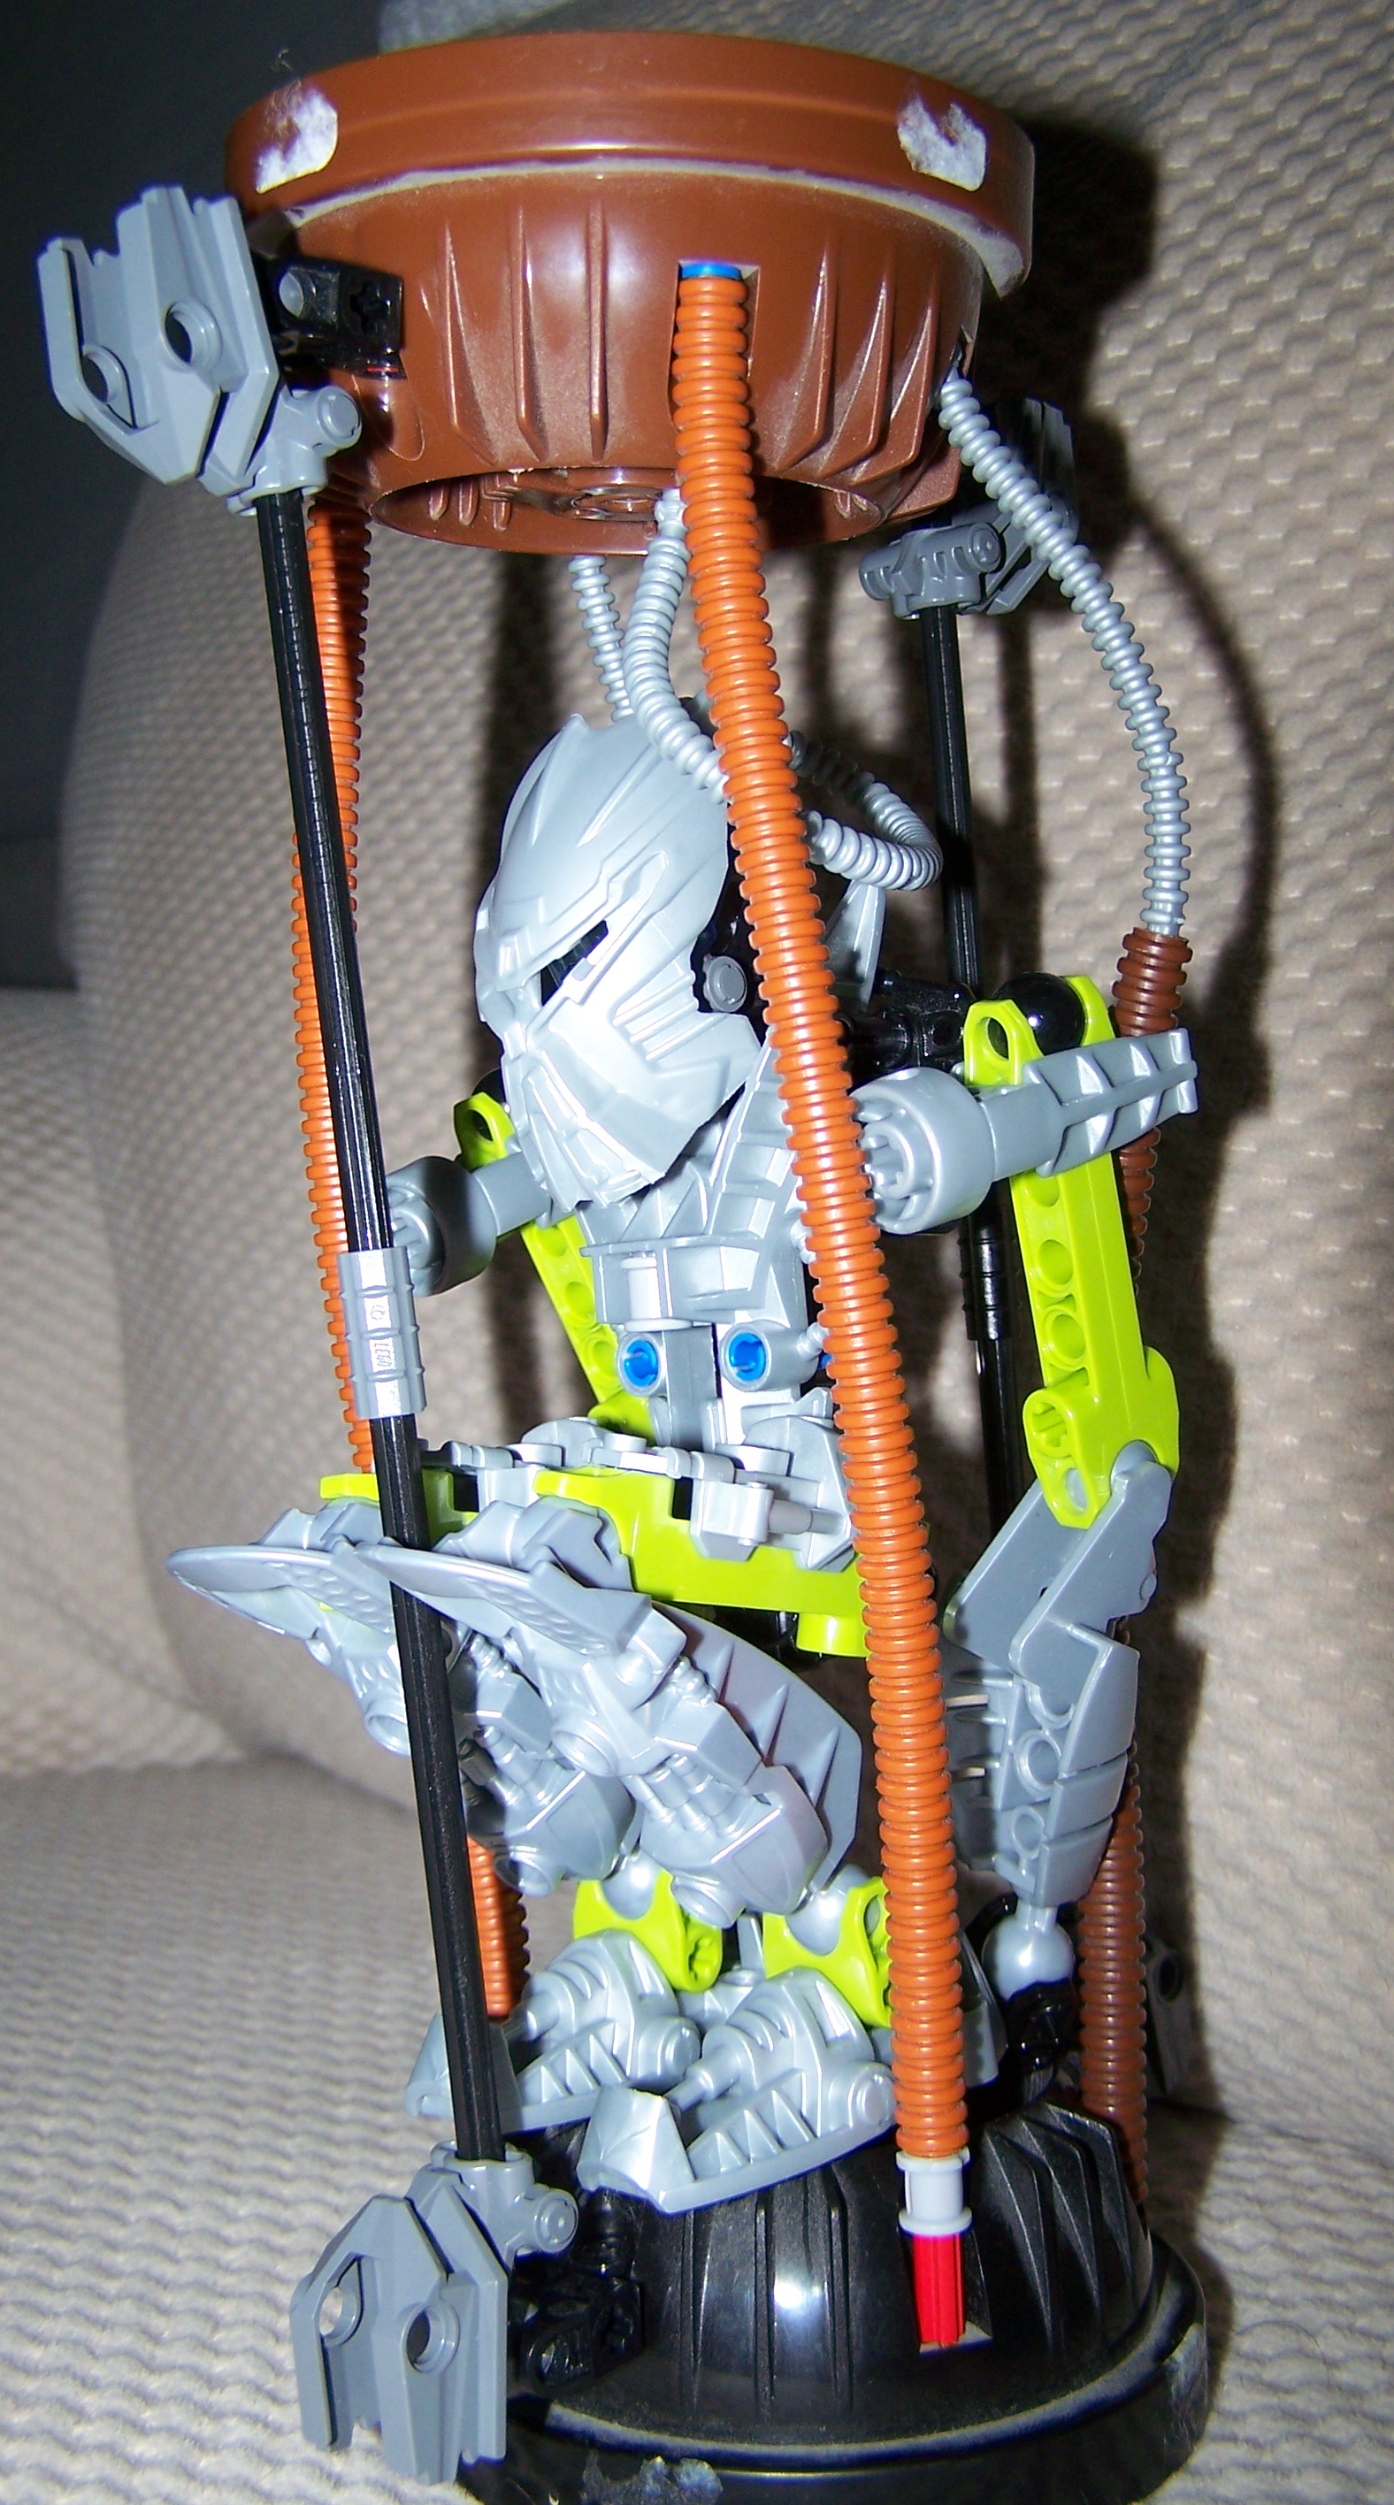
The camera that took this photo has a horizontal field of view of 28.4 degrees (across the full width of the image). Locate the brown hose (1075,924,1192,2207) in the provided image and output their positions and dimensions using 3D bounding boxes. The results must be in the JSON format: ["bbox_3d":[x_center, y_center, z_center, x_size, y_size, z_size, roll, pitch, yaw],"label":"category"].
[{"bbox_3d":[0.046,0.038,0.298,0.013,0.143,0.011,1,2,0],"label":"brown hose"}]

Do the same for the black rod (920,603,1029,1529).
[{"bbox_3d":[0.038,-0.002,0.366,0.007,0.168,0.007,-4,3,0],"label":"black rod"}]

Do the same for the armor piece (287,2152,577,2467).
[{"bbox_3d":[-0.026,0.102,0.265,0.025,0.029,0.017,-2,4,38],"label":"armor piece"}]

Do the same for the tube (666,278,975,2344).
[{"bbox_3d":[0.014,0.006,0.270,0.013,0.204,0.012,-7,3,0],"label":"tube"}]

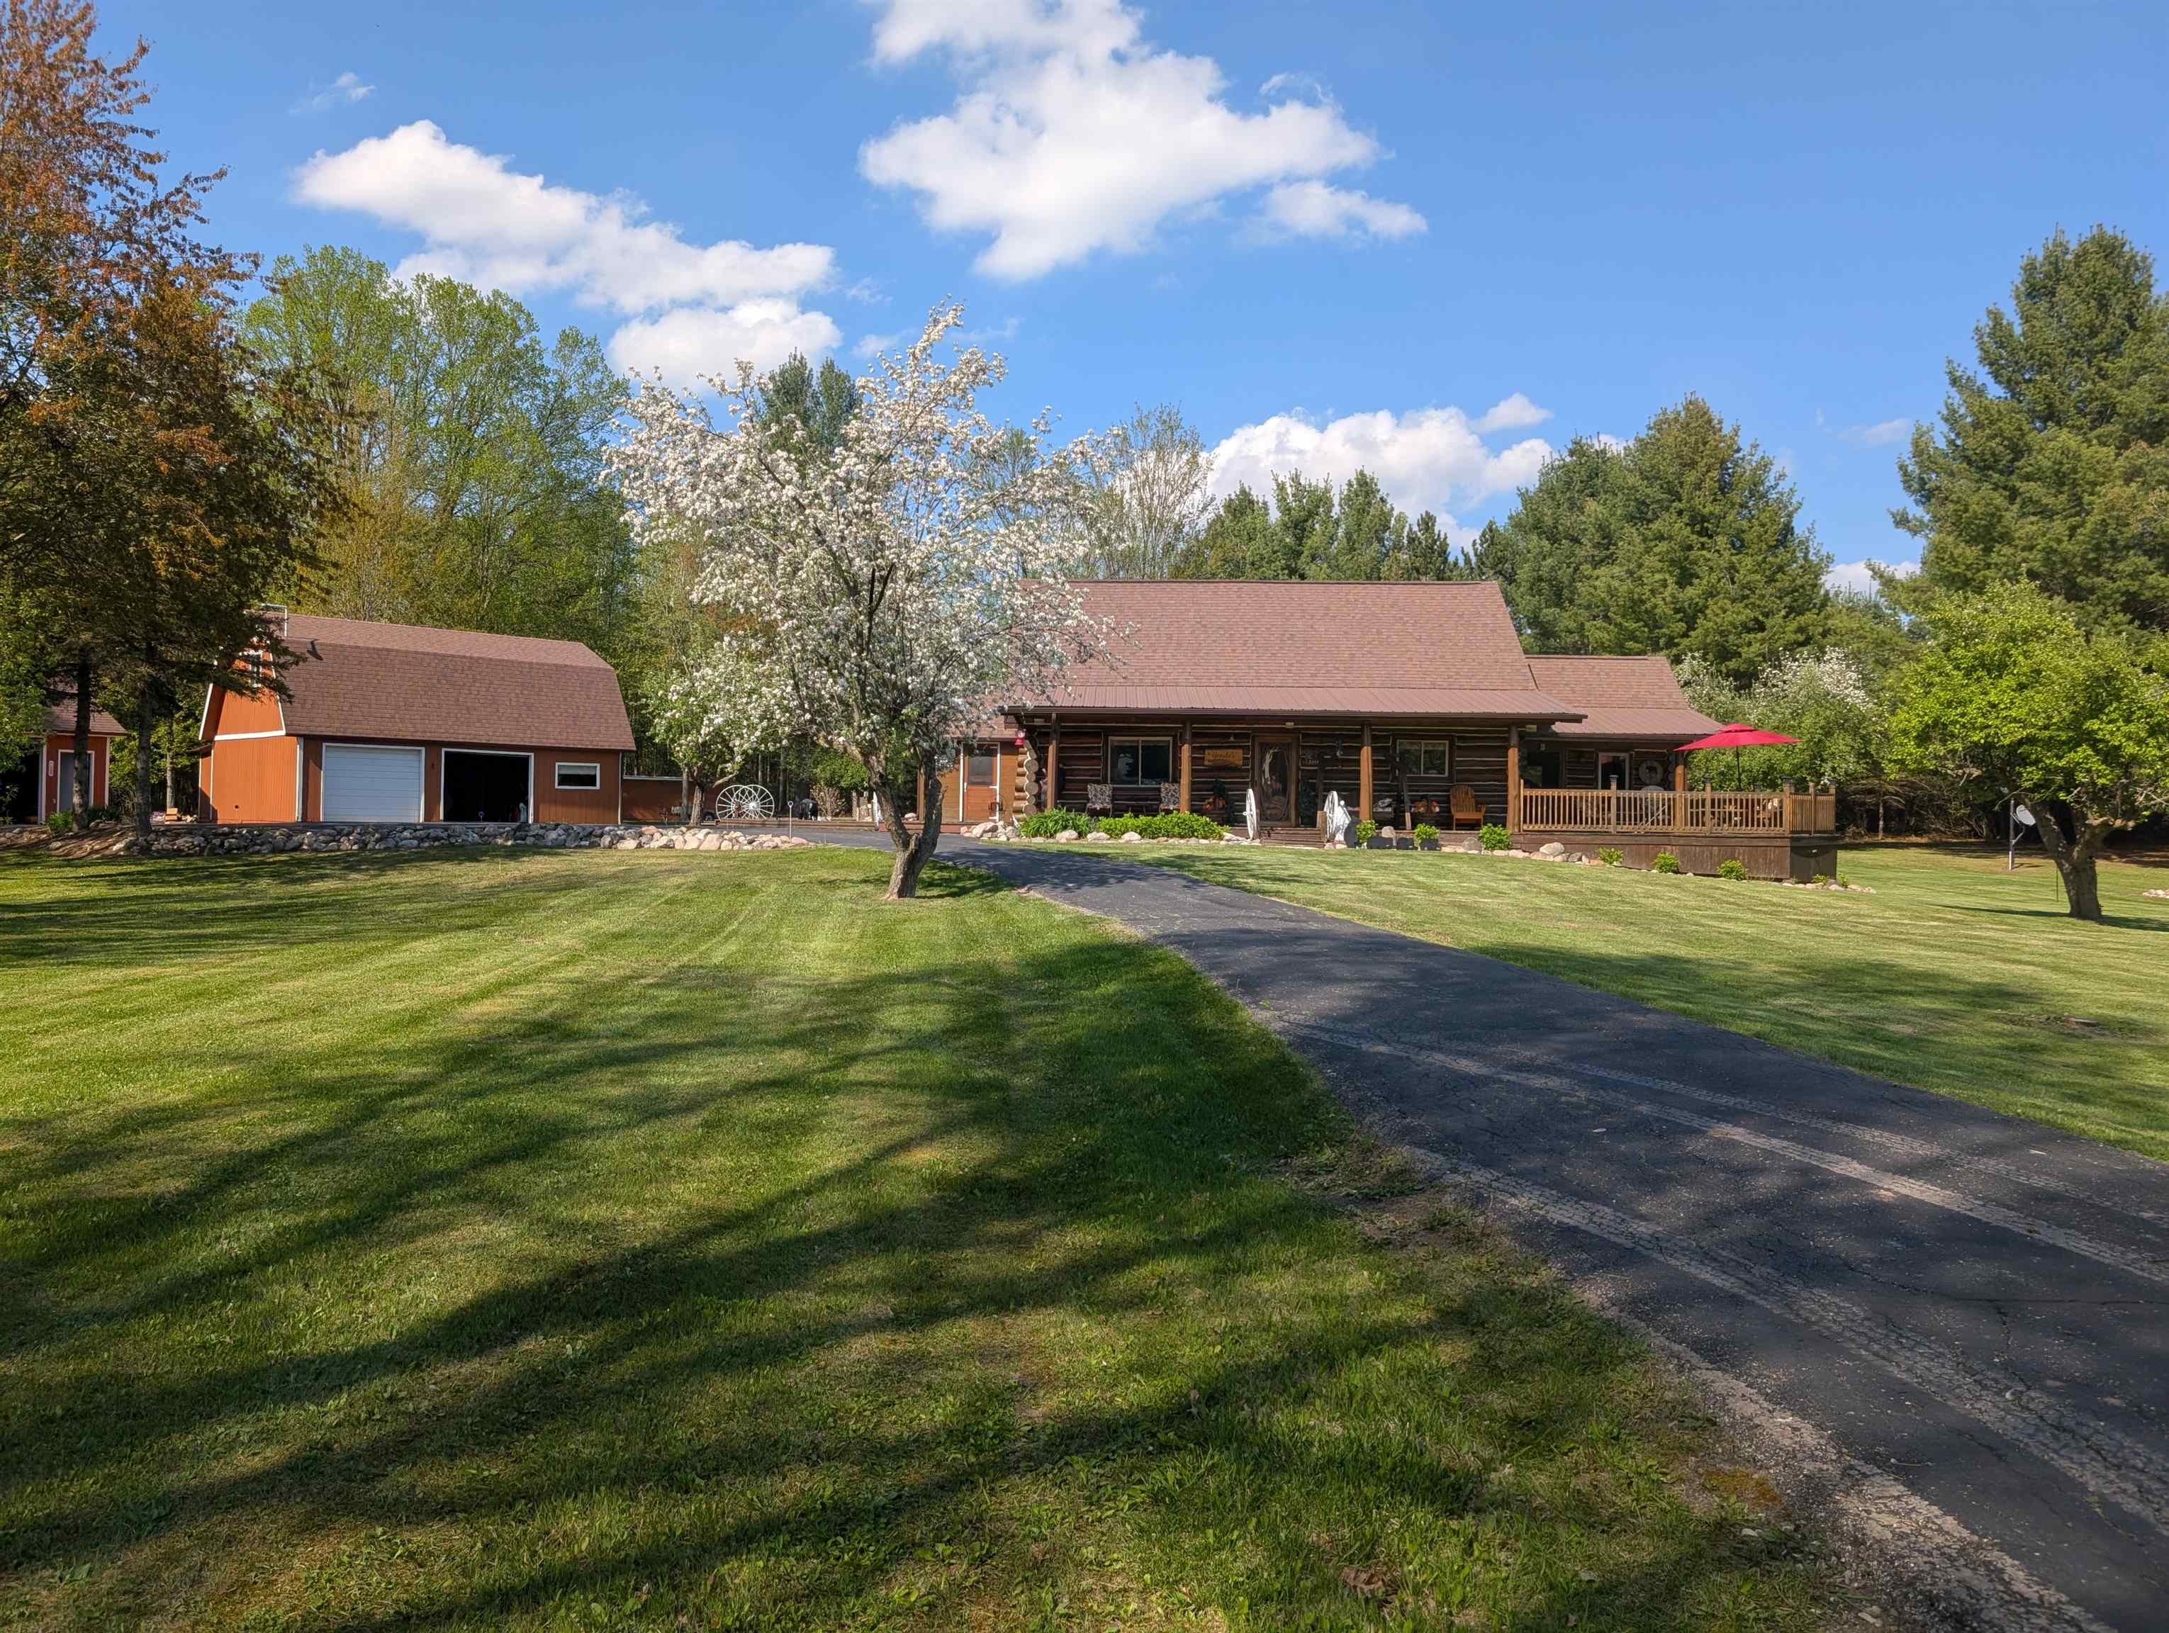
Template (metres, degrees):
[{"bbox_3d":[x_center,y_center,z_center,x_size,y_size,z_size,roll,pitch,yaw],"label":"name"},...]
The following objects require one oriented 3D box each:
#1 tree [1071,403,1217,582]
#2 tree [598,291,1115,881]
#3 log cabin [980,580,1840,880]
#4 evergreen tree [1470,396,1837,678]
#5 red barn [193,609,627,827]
[{"bbox_3d":[2.446,-7.496,56.986,6.300,16.249,6.300,1,0,0],"label":"tree"},{"bbox_3d":[-3.095,-3.000,21.195,7.100,8.275,6.800,1,0,0],"label":"tree"},{"bbox_3d":[7.813,-2.539,39.484,18.715,7.600,11.000,1,0,2],"label":"log cabin"},{"bbox_3d":[21.369,-7.195,55.986,12.600,16.585,11.000,1,0,0],"label":"evergreen tree"},{"bbox_3d":[-21.495,-2.927,48.776,8.400,6.500,10.600,1,0,44],"label":"red barn"}]

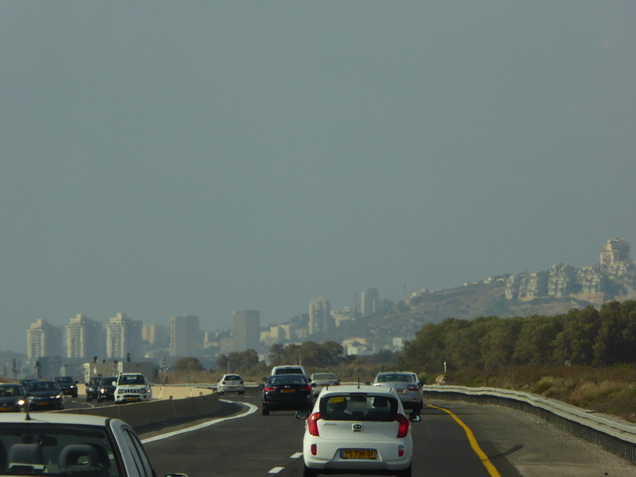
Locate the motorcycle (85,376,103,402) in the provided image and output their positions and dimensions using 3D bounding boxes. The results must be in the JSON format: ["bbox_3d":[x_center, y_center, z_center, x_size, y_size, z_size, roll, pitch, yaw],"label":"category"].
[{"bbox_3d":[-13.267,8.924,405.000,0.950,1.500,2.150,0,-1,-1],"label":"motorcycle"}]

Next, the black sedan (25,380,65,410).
[{"bbox_3d":[-12.514,7.239,313.000,1.780,1.460,4.500,0,-1,-1],"label":"black sedan"}]

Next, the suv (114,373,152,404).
[{"bbox_3d":[-8.799,7.277,327.000,1.650,1.700,3.800,0,-1,0],"label":"suv"}]

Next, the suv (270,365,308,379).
[{"bbox_3d":[-1.352,6.690,314.000,1.860,1.740,4.600,0,-1,-1],"label":"suv"}]

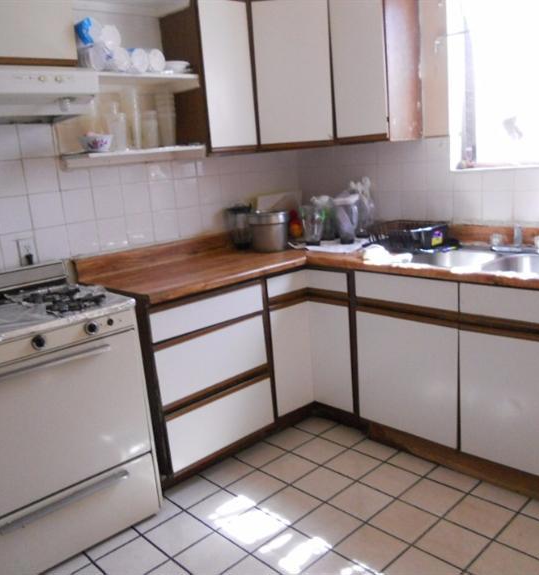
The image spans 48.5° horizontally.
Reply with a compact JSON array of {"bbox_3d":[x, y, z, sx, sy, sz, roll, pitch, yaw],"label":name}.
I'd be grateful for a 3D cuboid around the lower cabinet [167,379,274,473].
[{"bbox_3d":[-0.358,0.603,2.920,0.617,0.236,0.420,-16,17,-41],"label":"lower cabinet"}]

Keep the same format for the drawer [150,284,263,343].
[{"bbox_3d":[-0.399,0.089,2.805,0.617,0.126,0.420,-16,17,-41],"label":"drawer"}]

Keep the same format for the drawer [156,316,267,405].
[{"bbox_3d":[-0.382,0.300,2.852,0.617,0.244,0.420,-16,17,-41],"label":"drawer"}]

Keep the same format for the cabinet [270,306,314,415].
[{"bbox_3d":[-0.030,0.349,3.218,0.273,0.551,0.450,-16,17,-41],"label":"cabinet"}]

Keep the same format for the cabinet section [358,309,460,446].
[{"bbox_3d":[0.774,0.375,2.902,0.400,0.556,0.540,-16,17,-41],"label":"cabinet section"}]

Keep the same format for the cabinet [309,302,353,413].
[{"bbox_3d":[0.477,0.313,3.200,0.450,0.551,0.265,-16,17,-41],"label":"cabinet"}]

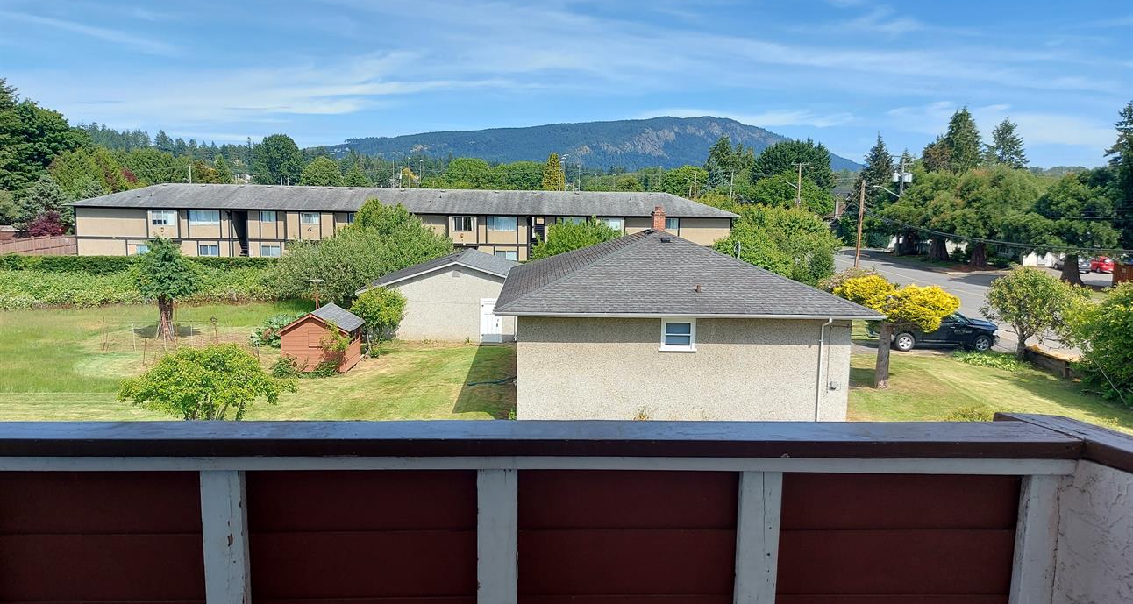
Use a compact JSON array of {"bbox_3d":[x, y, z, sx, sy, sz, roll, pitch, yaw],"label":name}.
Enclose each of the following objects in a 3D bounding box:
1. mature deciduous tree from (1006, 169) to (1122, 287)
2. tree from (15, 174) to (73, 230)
[{"bbox_3d":[41.444,-6.159,65.698,8.206,9.528,9.300,6,9,32],"label":"mature deciduous tree"},{"bbox_3d":[-56.853,-9.635,85.573,6.360,8.680,6.360,1,7,0],"label":"tree"}]

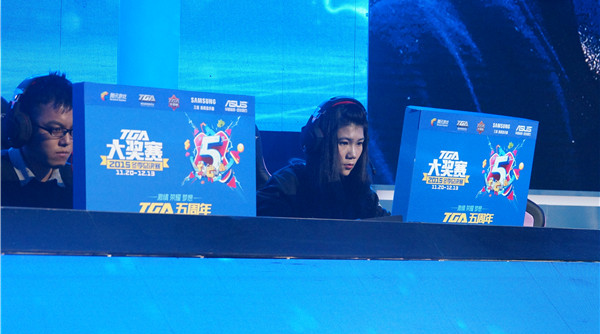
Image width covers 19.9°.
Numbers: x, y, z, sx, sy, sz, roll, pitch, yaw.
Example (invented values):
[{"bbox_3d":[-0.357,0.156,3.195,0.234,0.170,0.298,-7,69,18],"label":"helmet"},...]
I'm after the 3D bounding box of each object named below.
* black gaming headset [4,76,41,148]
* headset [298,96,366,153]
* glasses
[{"bbox_3d":[-0.734,-0.154,4.850,0.100,0.205,0.190,13,6,42],"label":"black gaming headset"},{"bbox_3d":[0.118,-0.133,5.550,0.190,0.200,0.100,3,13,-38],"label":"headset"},{"bbox_3d":[-0.697,-0.113,4.794,0.140,0.042,0.142,19,10,39],"label":"glasses"}]

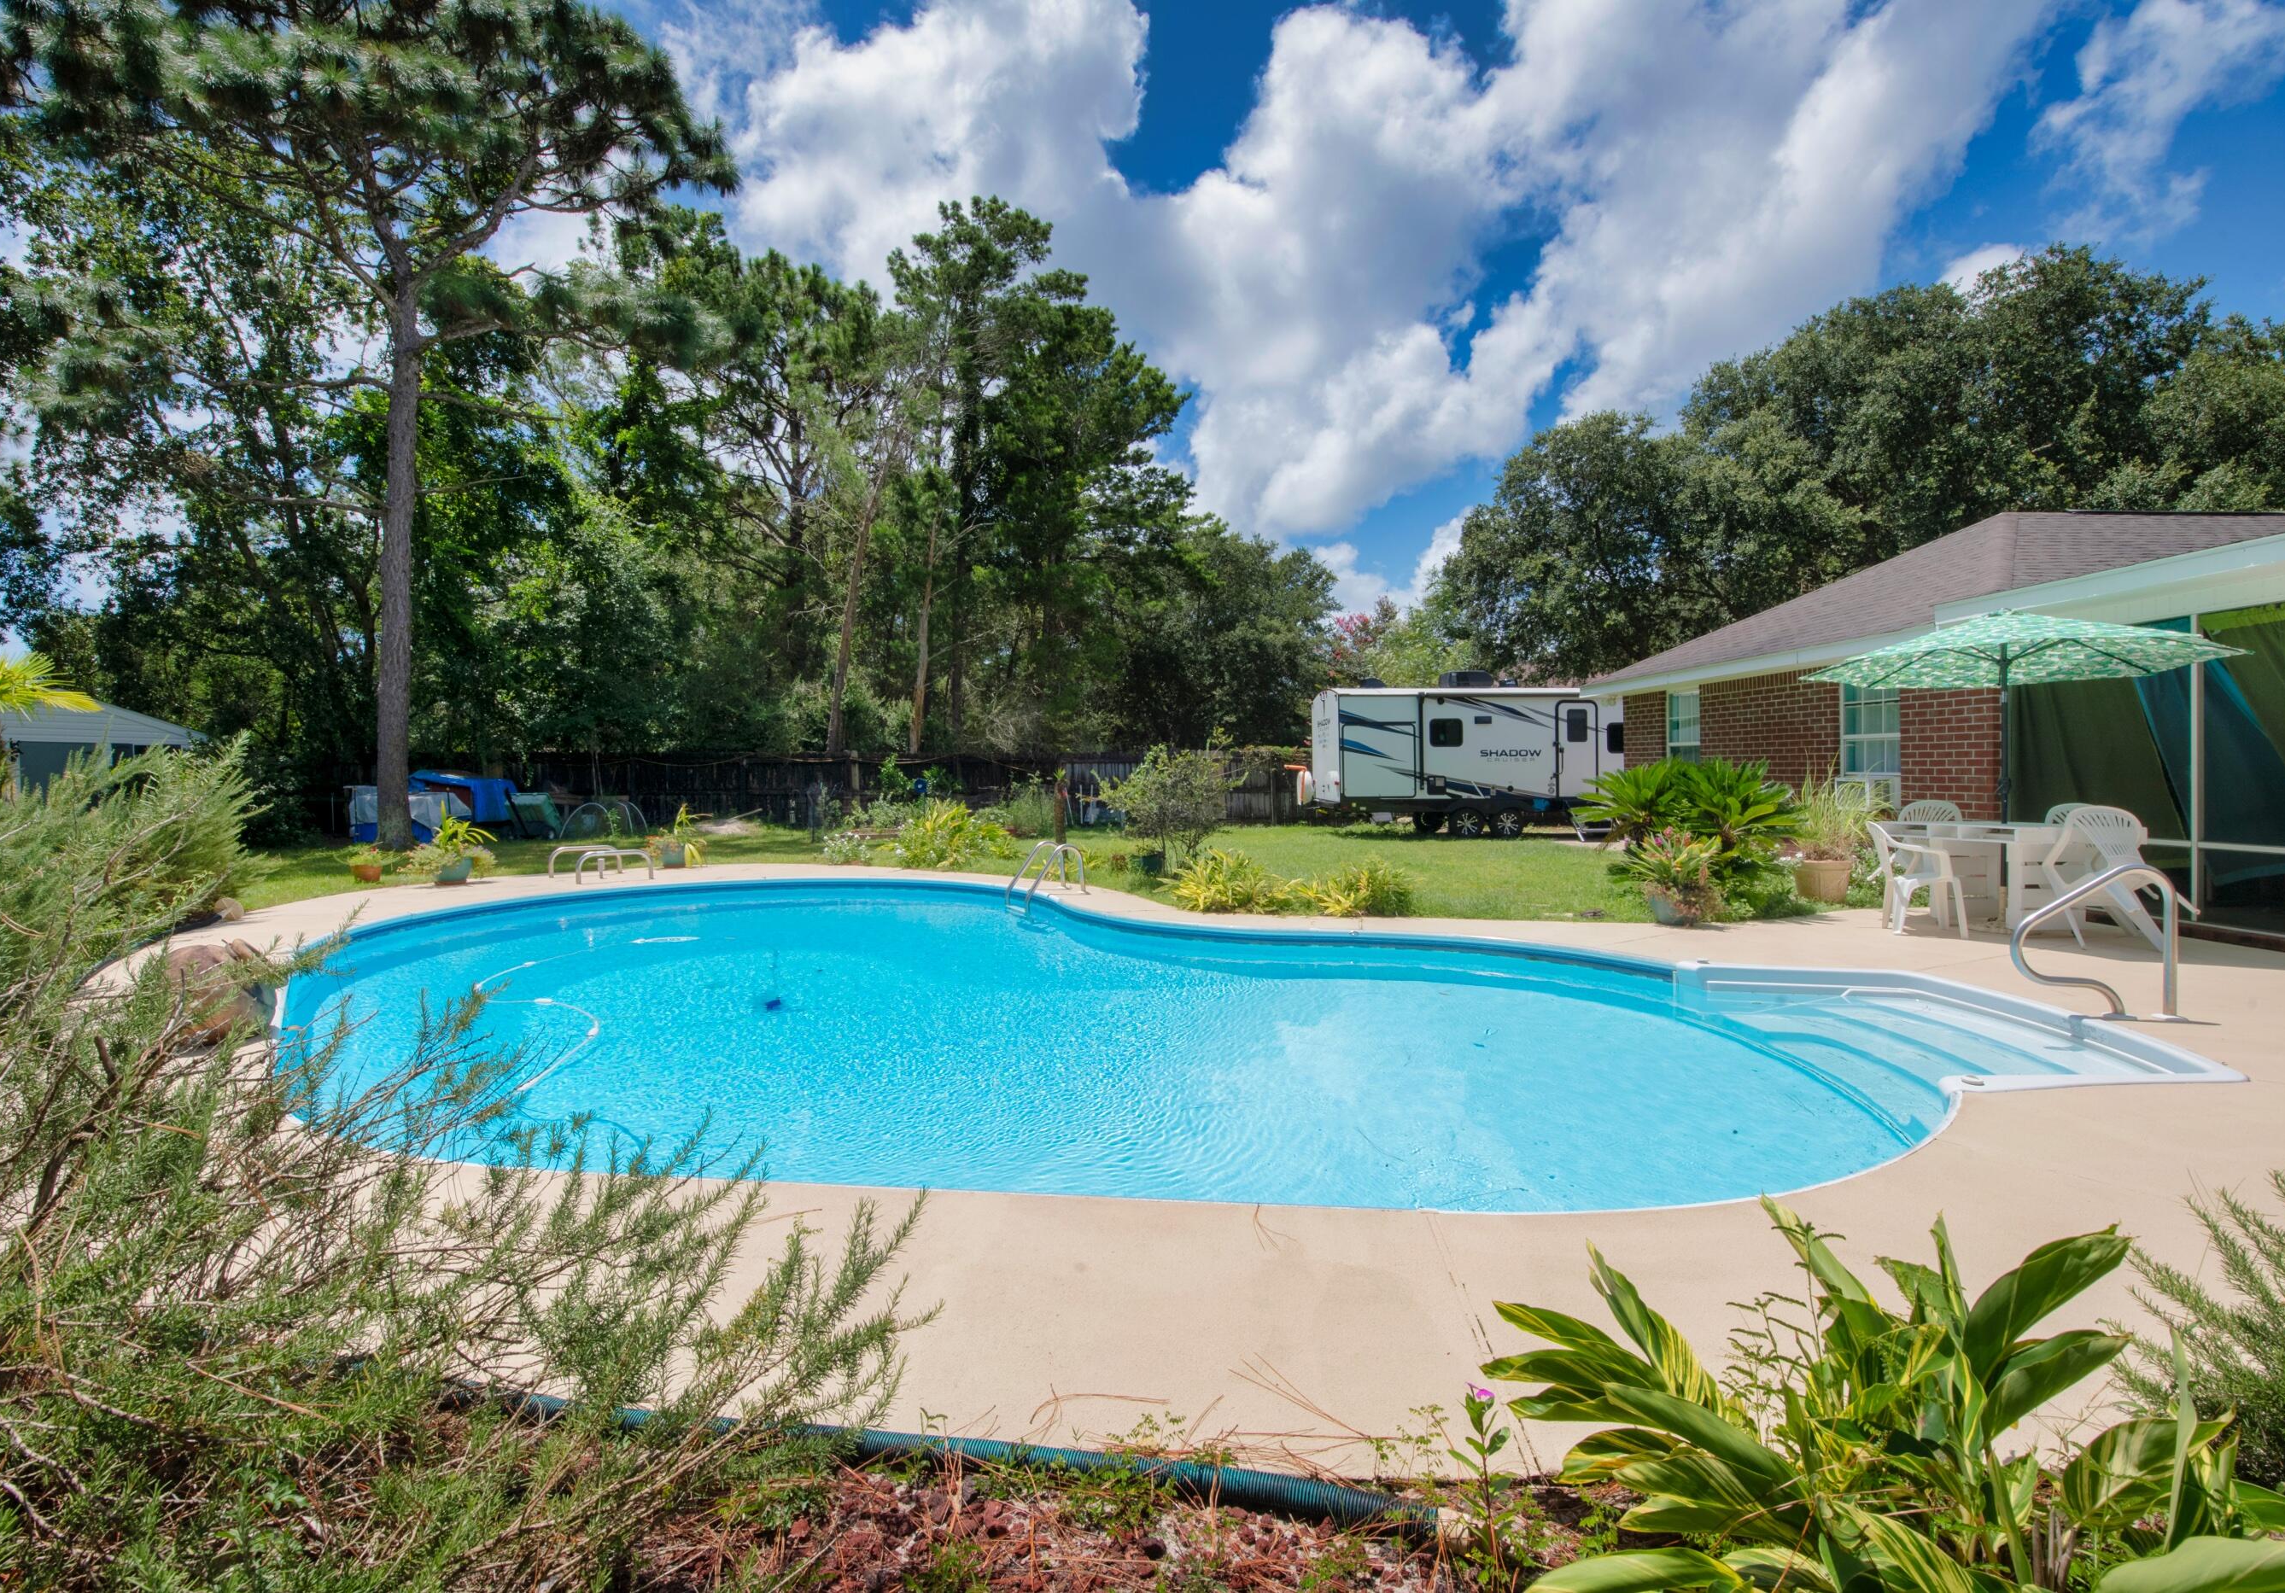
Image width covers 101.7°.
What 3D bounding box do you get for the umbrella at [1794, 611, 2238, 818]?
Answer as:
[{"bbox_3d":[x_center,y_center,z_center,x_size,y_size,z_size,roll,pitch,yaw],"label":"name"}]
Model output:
[{"bbox_3d":[7.050,-0.239,7.596,2.550,2.550,2.550,0,1,0],"label":"umbrella"}]

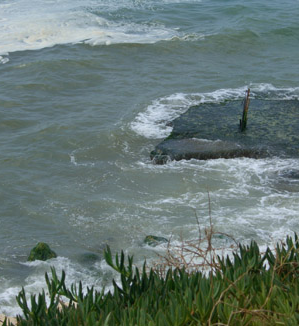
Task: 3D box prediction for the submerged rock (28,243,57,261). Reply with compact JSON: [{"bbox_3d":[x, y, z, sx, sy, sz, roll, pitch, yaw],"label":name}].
[{"bbox_3d":[-1.659,1.371,22.371,0.434,0.360,0.400,0,20,0],"label":"submerged rock"}]

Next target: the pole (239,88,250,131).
[{"bbox_3d":[1.830,-1.001,27.239,0.100,0.853,0.085,5,20,-2],"label":"pole"}]

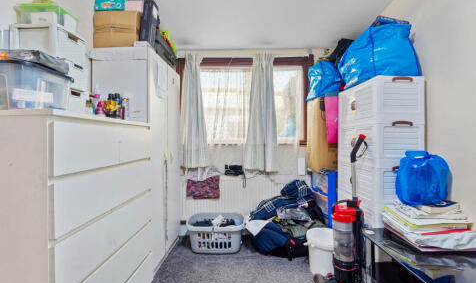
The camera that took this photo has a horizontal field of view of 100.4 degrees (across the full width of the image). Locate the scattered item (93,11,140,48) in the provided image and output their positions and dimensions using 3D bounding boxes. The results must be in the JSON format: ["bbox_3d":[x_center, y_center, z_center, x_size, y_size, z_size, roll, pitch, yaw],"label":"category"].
[{"bbox_3d":[-0.955,-0.860,1.680,0.330,0.280,0.300,0,0,0],"label":"scattered item"}]

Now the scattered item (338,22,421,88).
[{"bbox_3d":[1.100,-0.640,1.590,0.360,0.400,0.450,0,0,0],"label":"scattered item"}]

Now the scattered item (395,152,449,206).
[{"bbox_3d":[1.110,0.225,1.190,0.320,0.320,0.280,0,0,0],"label":"scattered item"}]

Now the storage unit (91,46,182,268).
[{"bbox_3d":[-0.924,0.178,1.929,0.480,1.880,0.740,0,1,3],"label":"storage unit"}]

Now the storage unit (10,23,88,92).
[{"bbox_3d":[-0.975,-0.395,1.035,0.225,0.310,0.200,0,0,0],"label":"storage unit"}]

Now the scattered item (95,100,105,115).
[{"bbox_3d":[-0.836,-0.194,1.200,0.060,0.115,0.055,0,1,3],"label":"scattered item"}]

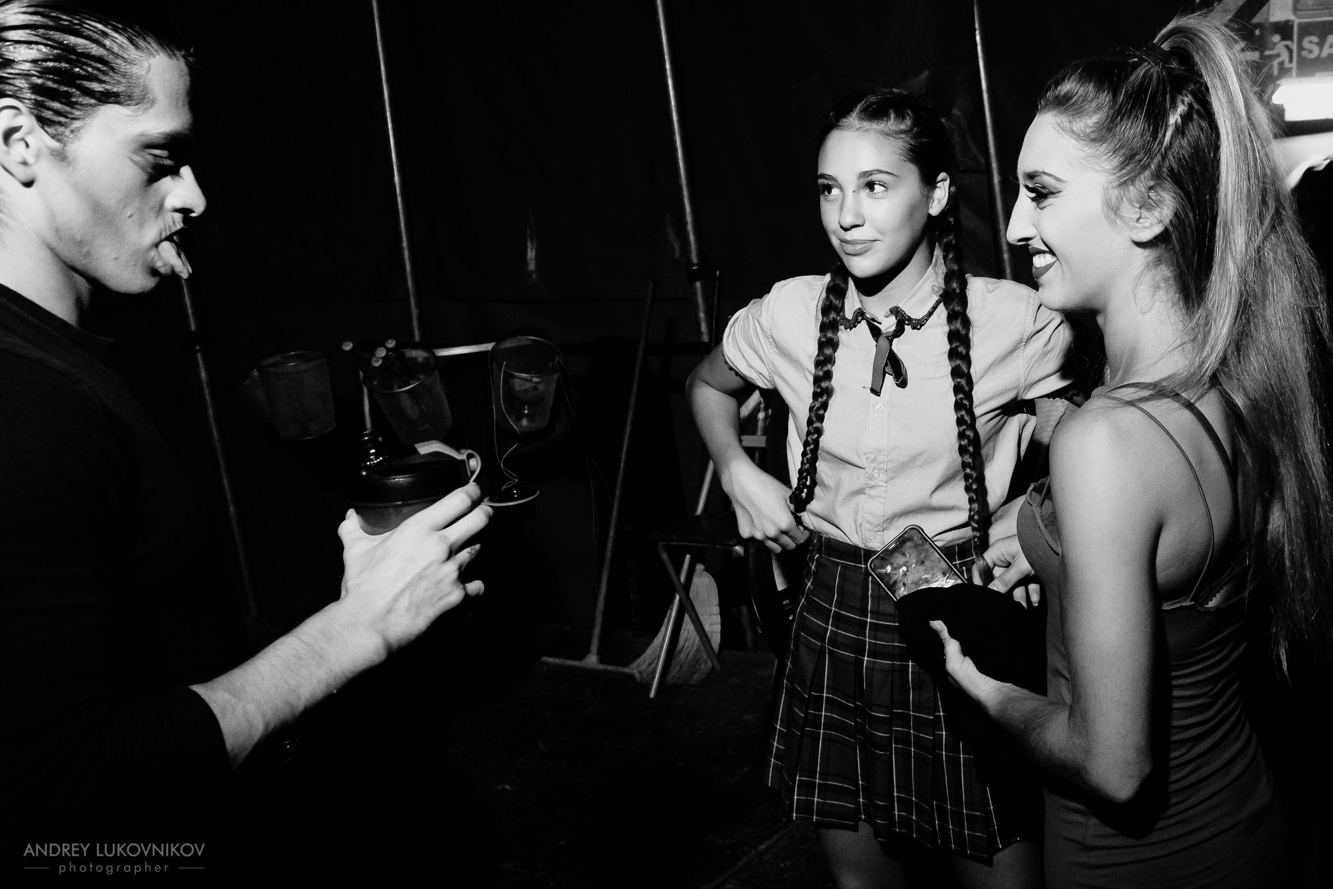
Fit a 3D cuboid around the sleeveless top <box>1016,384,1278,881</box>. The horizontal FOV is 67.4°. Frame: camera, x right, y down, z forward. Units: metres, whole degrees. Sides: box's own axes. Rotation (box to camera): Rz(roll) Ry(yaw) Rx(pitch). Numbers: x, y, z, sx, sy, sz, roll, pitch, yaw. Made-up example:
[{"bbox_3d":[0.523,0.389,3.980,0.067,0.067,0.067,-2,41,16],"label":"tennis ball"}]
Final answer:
[{"bbox_3d":[0.513,0.198,1.049,0.250,0.580,0.320,11,19,37],"label":"sleeveless top"}]

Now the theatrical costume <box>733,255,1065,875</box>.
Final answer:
[{"bbox_3d":[0.327,0.131,1.403,0.450,0.790,0.290,5,16,22],"label":"theatrical costume"}]

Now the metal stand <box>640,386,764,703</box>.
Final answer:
[{"bbox_3d":[0.180,0.310,3.045,0.380,0.870,0.420,7,17,26],"label":"metal stand"}]

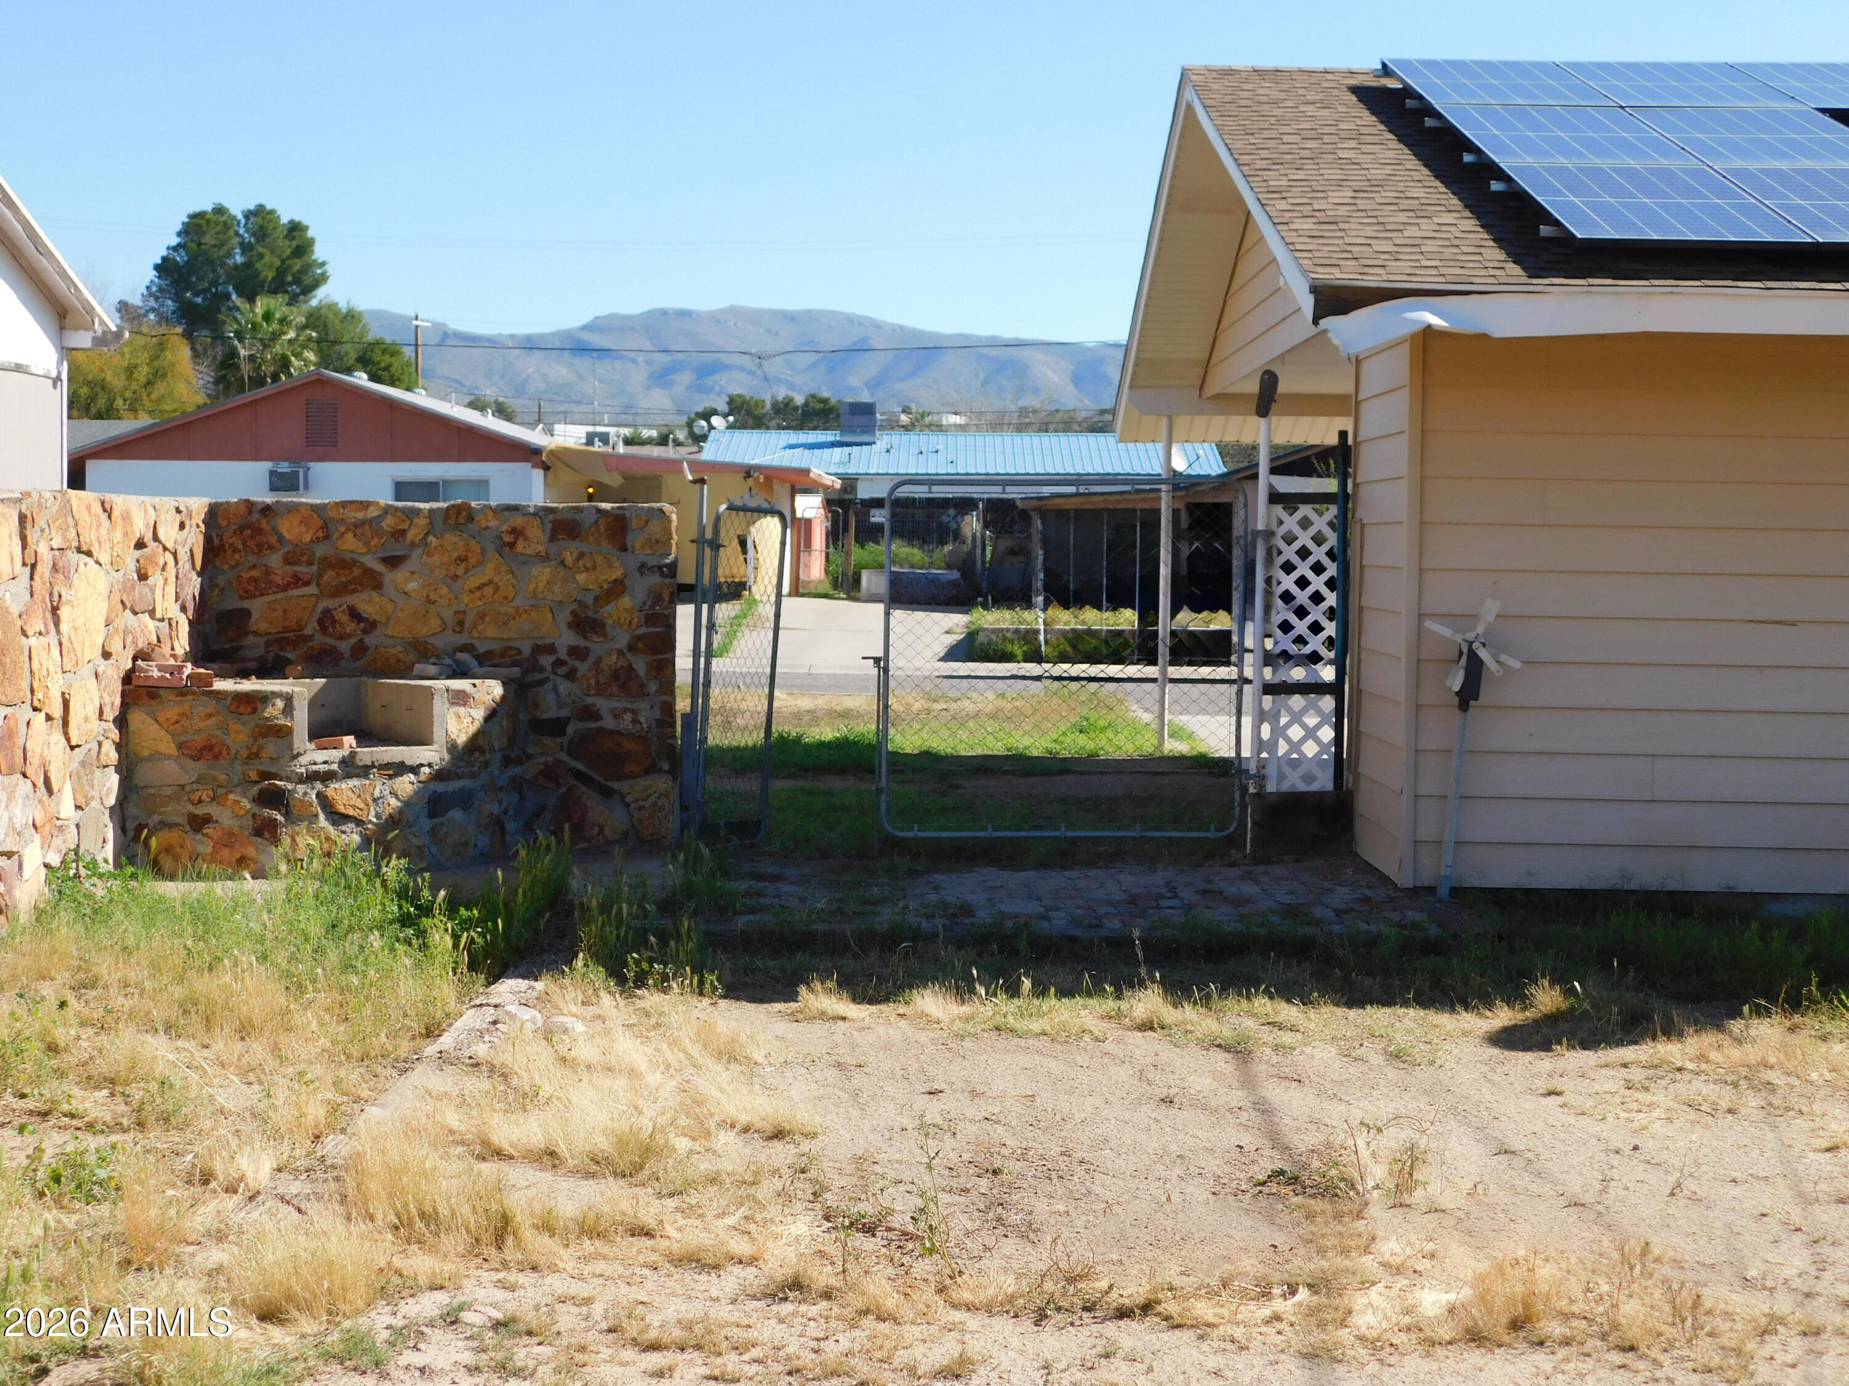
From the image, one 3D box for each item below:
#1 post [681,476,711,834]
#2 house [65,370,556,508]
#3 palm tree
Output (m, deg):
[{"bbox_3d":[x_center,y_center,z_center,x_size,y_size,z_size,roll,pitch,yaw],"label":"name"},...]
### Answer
[{"bbox_3d":[-1.139,-0.191,13.600,0.120,1.790,0.080,1,3,-1],"label":"post"},{"bbox_3d":[-11.134,-4.135,55.353,8.800,4.100,12.500,1,3,-1],"label":"house"},{"bbox_3d":[-20.024,-7.926,83.236,3.100,8.500,3.100,1,3,-1],"label":"palm tree"}]

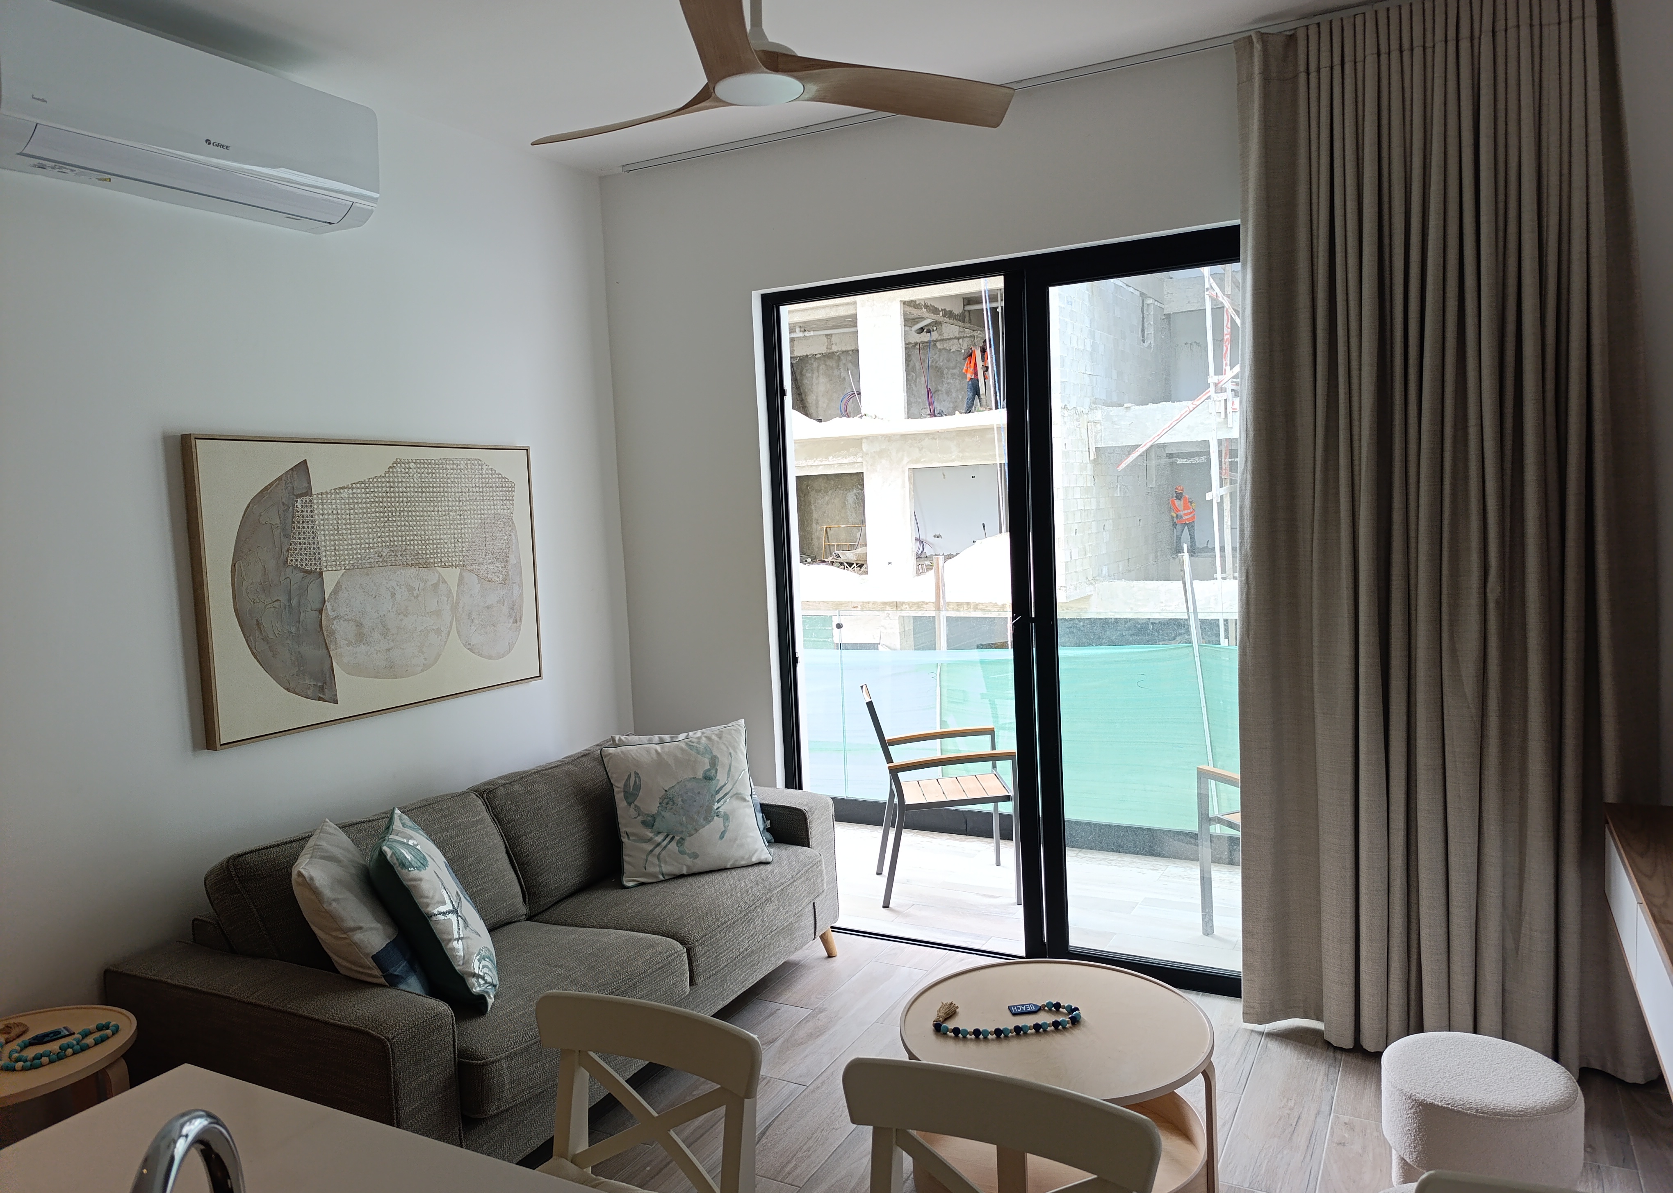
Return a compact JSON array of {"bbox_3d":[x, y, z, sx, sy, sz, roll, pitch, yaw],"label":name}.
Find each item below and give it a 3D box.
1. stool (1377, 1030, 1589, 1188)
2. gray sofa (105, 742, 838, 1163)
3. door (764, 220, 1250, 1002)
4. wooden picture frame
[{"bbox_3d":[1.354,1.154,2.356,0.365,0.310,0.365,0,5,26],"label":"stool"},{"bbox_3d":[-0.819,0.936,3.143,0.880,0.800,1.870,0,5,27],"label":"gray sofa"},{"bbox_3d":[0.676,0.072,3.661,1.930,2.319,0.120,0,5,26],"label":"door"},{"bbox_3d":[-1.275,-0.057,3.207,0.045,0.770,1.170,0,5,26],"label":"wooden picture frame"}]

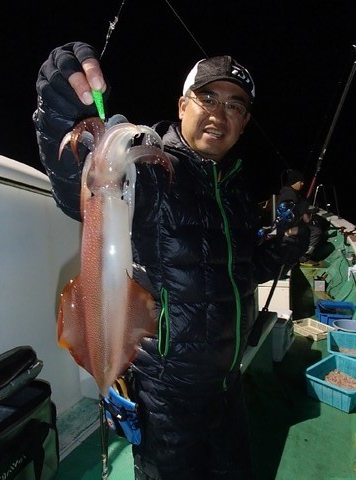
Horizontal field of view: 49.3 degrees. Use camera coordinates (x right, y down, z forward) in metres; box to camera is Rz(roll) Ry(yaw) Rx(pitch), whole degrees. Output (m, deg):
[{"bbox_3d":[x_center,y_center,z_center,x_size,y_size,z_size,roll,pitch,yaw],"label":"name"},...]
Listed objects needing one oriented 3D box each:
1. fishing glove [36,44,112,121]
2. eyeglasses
[{"bbox_3d":[-0.149,-0.220,0.550,0.100,0.108,0.120,0,3,-9],"label":"fishing glove"},{"bbox_3d":[0.104,-0.343,0.995,0.140,0.045,0.138,14,15,-3],"label":"eyeglasses"}]

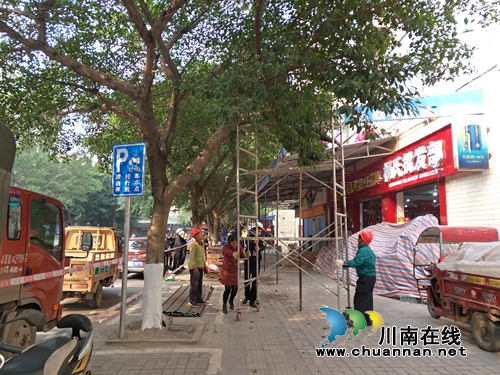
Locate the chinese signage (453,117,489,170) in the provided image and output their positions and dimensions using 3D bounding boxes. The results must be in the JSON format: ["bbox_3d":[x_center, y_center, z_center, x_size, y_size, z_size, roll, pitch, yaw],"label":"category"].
[{"bbox_3d":[5.697,-1.083,9.307,0.820,1.270,0.180,0,-7,-3],"label":"chinese signage"}]

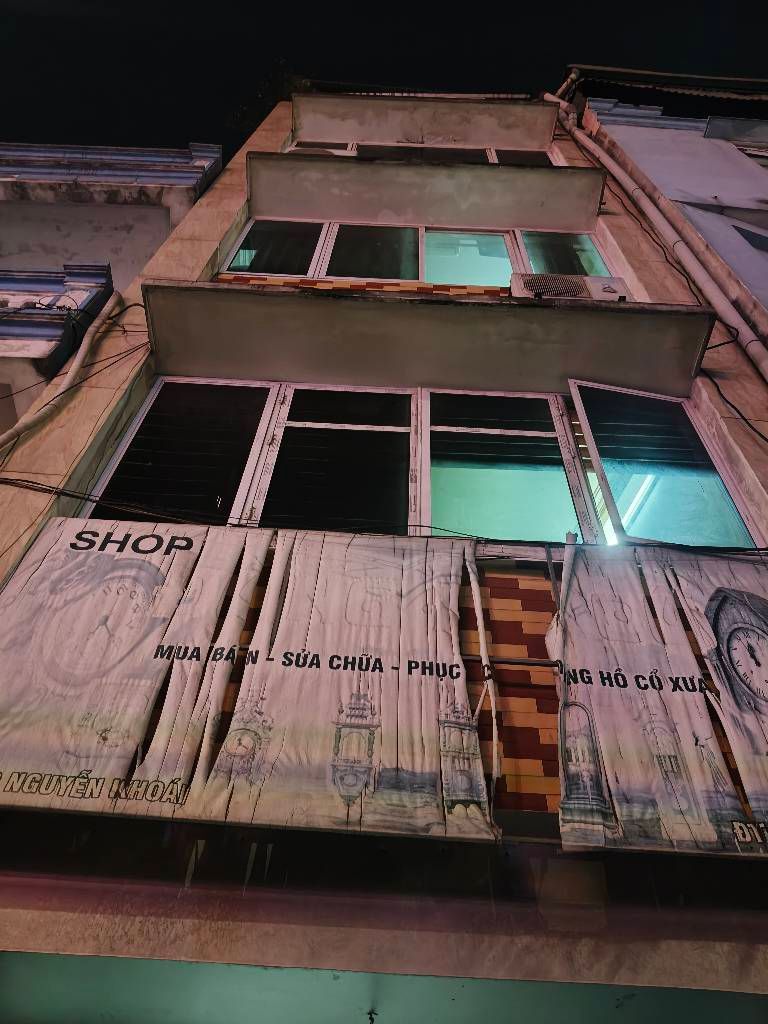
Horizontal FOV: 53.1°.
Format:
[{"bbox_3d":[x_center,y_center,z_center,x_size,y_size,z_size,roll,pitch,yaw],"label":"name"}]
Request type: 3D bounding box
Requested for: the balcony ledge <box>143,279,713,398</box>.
[{"bbox_3d":[0.234,-0.990,4.437,3.166,0.132,0.514,3,-53,1],"label":"balcony ledge"}]

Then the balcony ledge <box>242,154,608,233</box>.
[{"bbox_3d":[0.357,-2.870,6.936,3.166,0.141,0.514,3,-53,1],"label":"balcony ledge"}]

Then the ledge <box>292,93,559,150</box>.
[{"bbox_3d":[0.480,-4.752,9.437,3.166,0.149,0.514,3,-53,1],"label":"ledge"}]

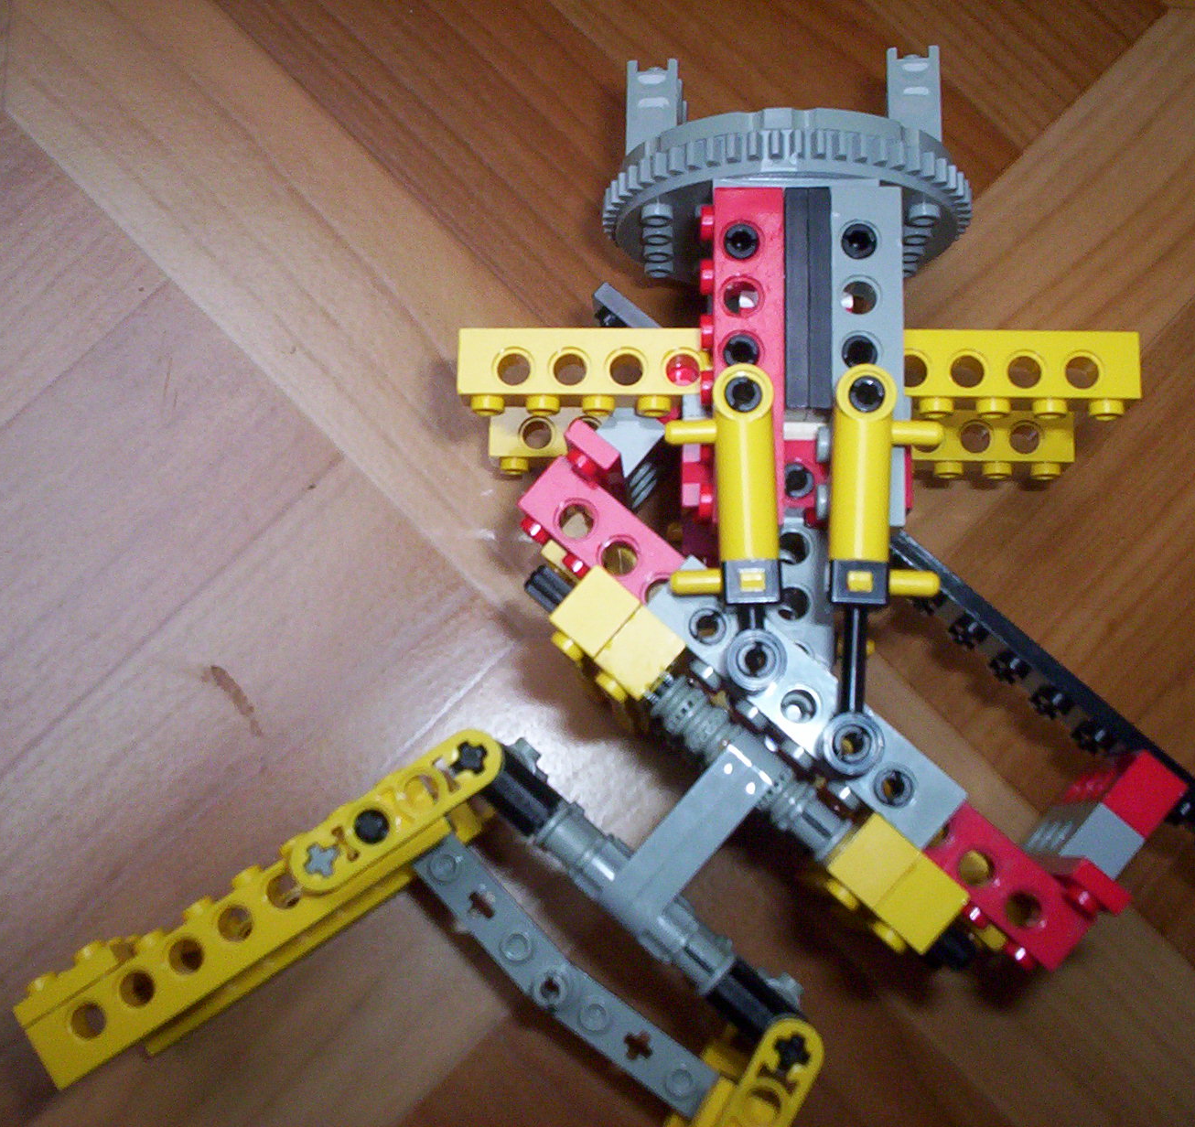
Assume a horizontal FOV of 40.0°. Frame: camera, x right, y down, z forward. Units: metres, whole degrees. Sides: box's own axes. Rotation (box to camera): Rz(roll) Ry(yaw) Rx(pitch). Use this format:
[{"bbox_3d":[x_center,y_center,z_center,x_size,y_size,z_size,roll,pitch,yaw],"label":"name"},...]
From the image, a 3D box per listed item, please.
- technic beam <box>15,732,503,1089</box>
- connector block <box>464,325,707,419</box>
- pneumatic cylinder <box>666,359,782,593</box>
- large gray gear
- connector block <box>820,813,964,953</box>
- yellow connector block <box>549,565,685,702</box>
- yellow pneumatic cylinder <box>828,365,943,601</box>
[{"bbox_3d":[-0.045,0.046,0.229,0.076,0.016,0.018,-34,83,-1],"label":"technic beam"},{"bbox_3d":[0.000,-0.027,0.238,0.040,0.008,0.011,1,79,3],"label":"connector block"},{"bbox_3d":[0.016,-0.010,0.216,0.014,0.008,0.032,-2,79,3],"label":"pneumatic cylinder"},{"bbox_3d":[0.029,-0.054,0.257,0.058,0.058,0.011,1,79,3],"label":"large gray gear"},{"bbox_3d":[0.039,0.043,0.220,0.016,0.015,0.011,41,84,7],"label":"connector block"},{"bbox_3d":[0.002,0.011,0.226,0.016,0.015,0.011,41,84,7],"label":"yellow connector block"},{"bbox_3d":[0.038,-0.010,0.215,0.014,0.008,0.032,3,79,4],"label":"yellow pneumatic cylinder"}]

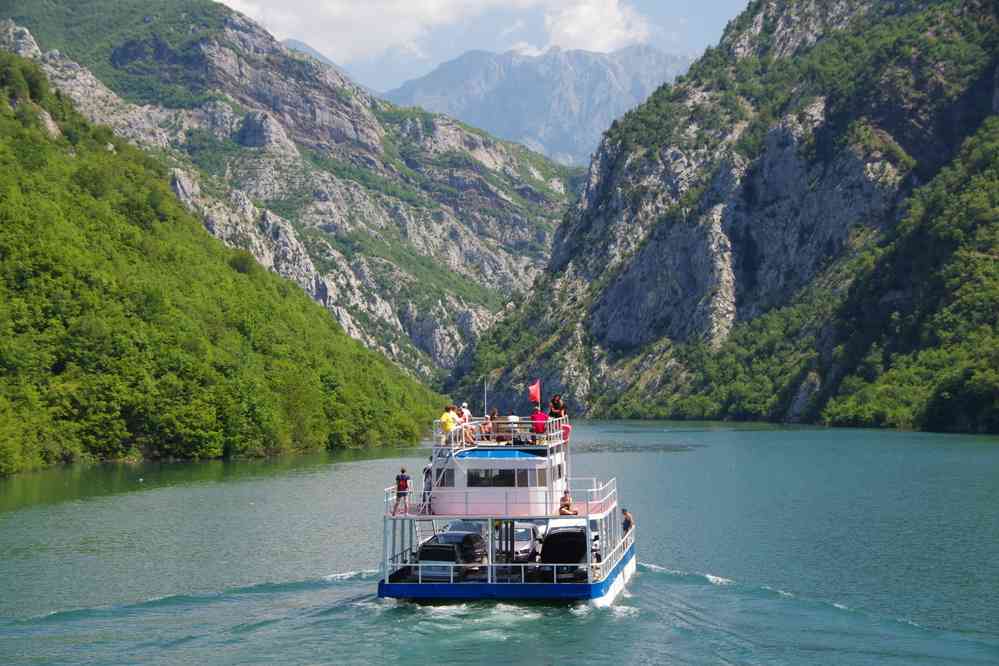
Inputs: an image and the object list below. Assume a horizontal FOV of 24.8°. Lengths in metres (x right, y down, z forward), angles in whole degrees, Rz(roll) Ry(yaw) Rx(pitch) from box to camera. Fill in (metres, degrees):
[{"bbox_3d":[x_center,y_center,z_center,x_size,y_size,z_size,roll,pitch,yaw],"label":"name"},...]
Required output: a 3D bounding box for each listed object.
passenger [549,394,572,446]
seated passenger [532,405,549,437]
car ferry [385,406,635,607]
[{"bbox_3d":[2.347,3.305,89.000,0.650,1.500,0.700,-1,-2,25],"label":"passenger"},{"bbox_3d":[1.532,3.365,86.500,0.600,1.250,0.700,0,-2,5],"label":"seated passenger"},{"bbox_3d":[0.983,6.919,96.264,8.600,7.200,25.000,0,-2,6],"label":"car ferry"}]

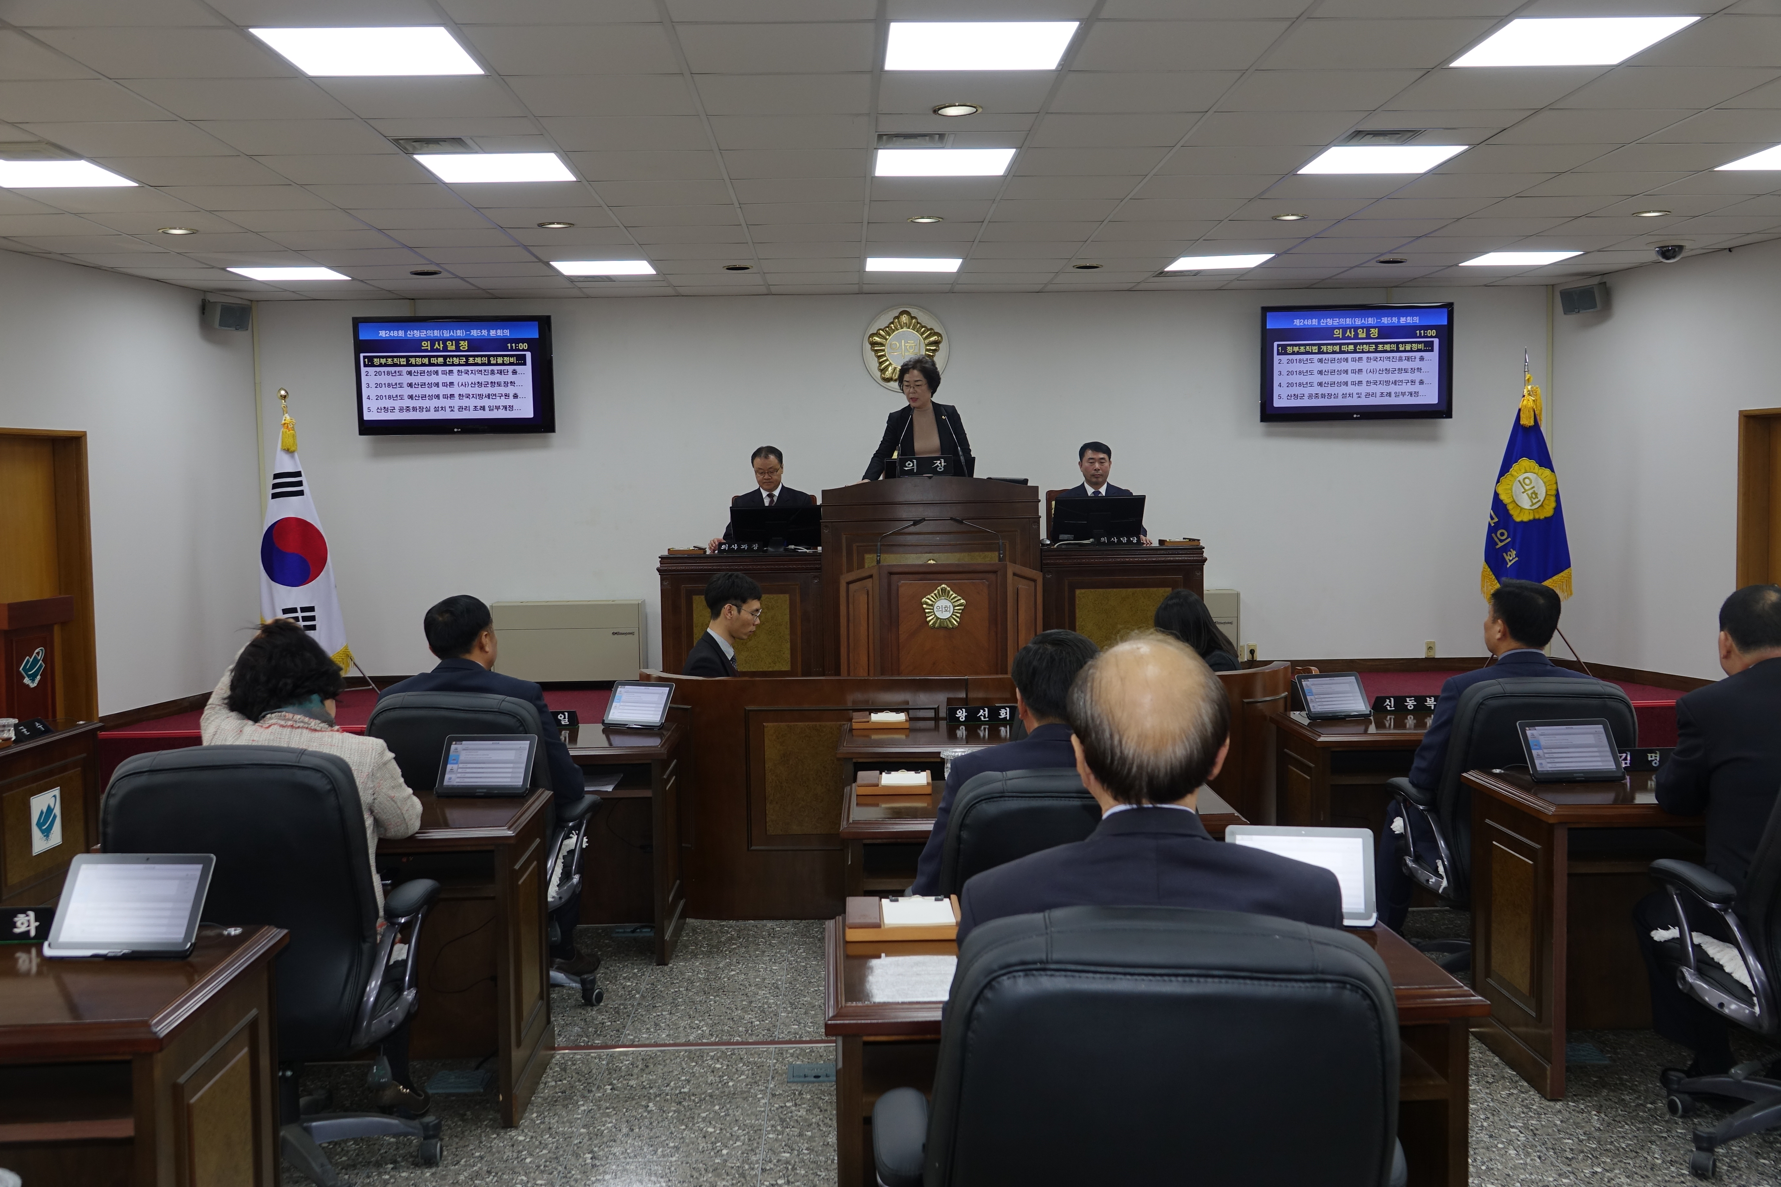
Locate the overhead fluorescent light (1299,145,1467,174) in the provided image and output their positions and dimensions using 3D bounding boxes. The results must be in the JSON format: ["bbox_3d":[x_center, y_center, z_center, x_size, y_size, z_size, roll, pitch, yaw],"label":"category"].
[{"bbox_3d":[2.032,-1.821,6.561,0.585,0.050,0.570,-1,4,-2],"label":"overhead fluorescent light"}]

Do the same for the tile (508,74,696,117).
[{"bbox_3d":[-0.978,-1.715,5.446,0.595,0.020,0.585,-1,4,-2],"label":"tile"}]

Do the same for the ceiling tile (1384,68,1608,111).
[{"bbox_3d":[2.105,-1.766,5.530,0.595,0.020,0.585,-1,4,-2],"label":"ceiling tile"}]

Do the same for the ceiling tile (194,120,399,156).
[{"bbox_3d":[-2.228,-1.730,5.992,0.595,0.020,0.585,-1,4,-2],"label":"ceiling tile"}]

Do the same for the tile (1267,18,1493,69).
[{"bbox_3d":[1.476,-1.690,4.852,0.600,0.020,0.585,-1,4,-2],"label":"tile"}]

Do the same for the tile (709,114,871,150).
[{"bbox_3d":[-0.378,-1.761,6.042,0.595,0.020,0.585,-1,4,-2],"label":"tile"}]

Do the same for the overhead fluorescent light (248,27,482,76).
[{"bbox_3d":[-1.548,-1.656,4.770,0.585,0.050,0.570,-1,4,-2],"label":"overhead fluorescent light"}]

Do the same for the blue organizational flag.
[{"bbox_3d":[4.248,-0.735,10.563,0.580,1.600,0.340,0,4,10],"label":"blue organizational flag"}]

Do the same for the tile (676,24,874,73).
[{"bbox_3d":[-0.338,-1.661,4.803,0.600,0.020,0.585,-1,4,-2],"label":"tile"}]

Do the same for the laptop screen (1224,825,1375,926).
[{"bbox_3d":[0.769,0.526,2.961,0.266,0.183,0.012,0,-23,10],"label":"laptop screen"}]

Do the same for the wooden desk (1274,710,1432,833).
[{"bbox_3d":[2.036,0.854,6.004,1.040,0.744,0.580,-1,4,-2],"label":"wooden desk"}]

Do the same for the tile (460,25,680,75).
[{"bbox_3d":[-0.973,-1.698,4.924,0.598,0.020,0.592,-1,4,-2],"label":"tile"}]

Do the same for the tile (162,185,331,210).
[{"bbox_3d":[-2.841,-1.762,7.000,0.600,0.020,0.585,-1,4,-2],"label":"tile"}]

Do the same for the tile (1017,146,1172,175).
[{"bbox_3d":[0.850,-1.838,6.735,0.598,0.020,0.592,-1,4,-2],"label":"tile"}]

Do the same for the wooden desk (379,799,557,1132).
[{"bbox_3d":[-1.434,0.938,4.177,1.020,0.710,0.610,-1,4,-2],"label":"wooden desk"}]

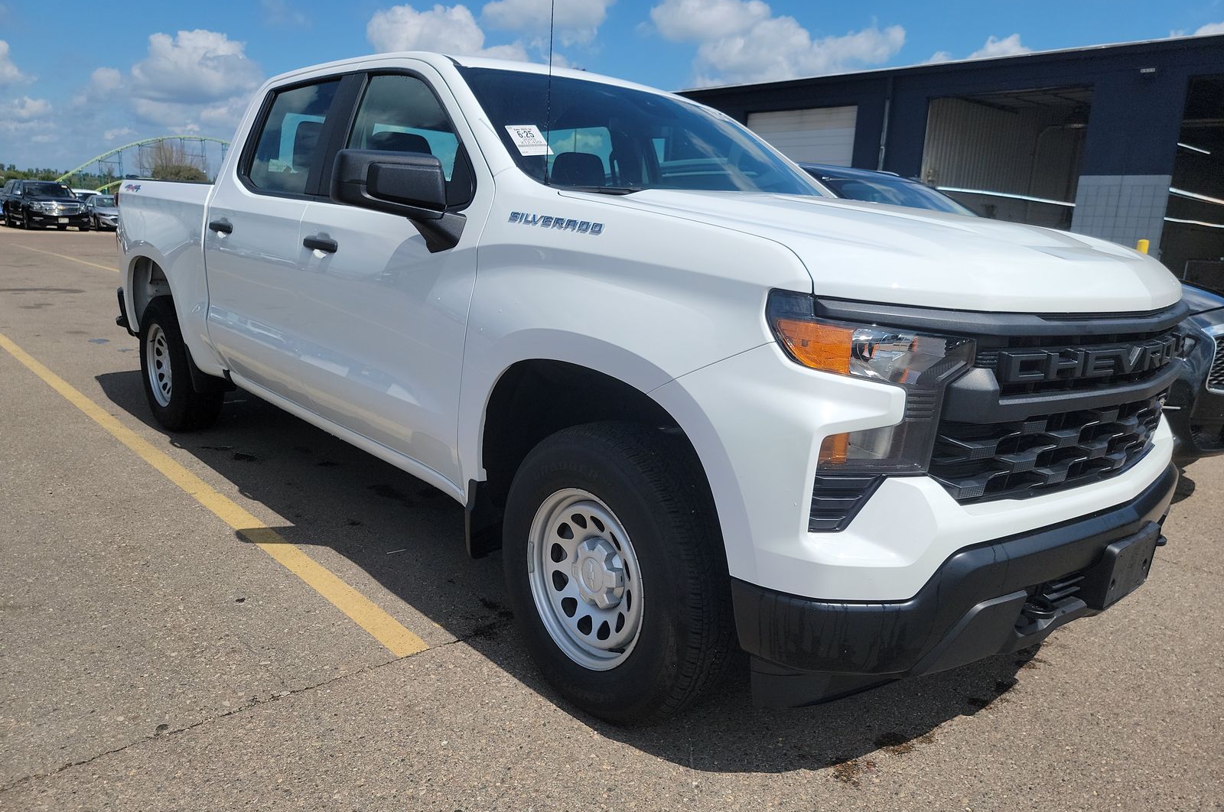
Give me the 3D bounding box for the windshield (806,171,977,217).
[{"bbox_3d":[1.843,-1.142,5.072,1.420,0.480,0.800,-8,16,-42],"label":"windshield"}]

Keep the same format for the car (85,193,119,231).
[{"bbox_3d":[-21.401,-8.243,36.173,1.850,1.460,4.850,-9,16,-43],"label":"car"}]

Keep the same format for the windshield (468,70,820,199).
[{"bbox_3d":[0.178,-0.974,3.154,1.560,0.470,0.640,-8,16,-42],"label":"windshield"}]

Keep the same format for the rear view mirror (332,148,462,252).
[{"bbox_3d":[-0.618,-0.594,2.445,0.270,0.265,0.280,-8,16,-42],"label":"rear view mirror"}]

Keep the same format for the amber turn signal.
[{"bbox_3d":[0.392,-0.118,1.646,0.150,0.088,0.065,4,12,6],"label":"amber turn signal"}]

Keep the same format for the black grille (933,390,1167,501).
[{"bbox_3d":[1.228,0.076,2.162,1.420,0.230,0.180,-8,16,-42],"label":"black grille"}]

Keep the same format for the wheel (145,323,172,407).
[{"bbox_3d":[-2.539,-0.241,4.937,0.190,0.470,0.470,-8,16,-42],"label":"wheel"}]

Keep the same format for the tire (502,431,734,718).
[{"bbox_3d":[0.009,0.433,2.277,0.265,0.790,0.790,-8,16,-42],"label":"tire"}]

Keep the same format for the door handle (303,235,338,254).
[{"bbox_3d":[-1.042,-0.579,3.048,0.050,0.056,0.225,-8,16,-42],"label":"door handle"}]

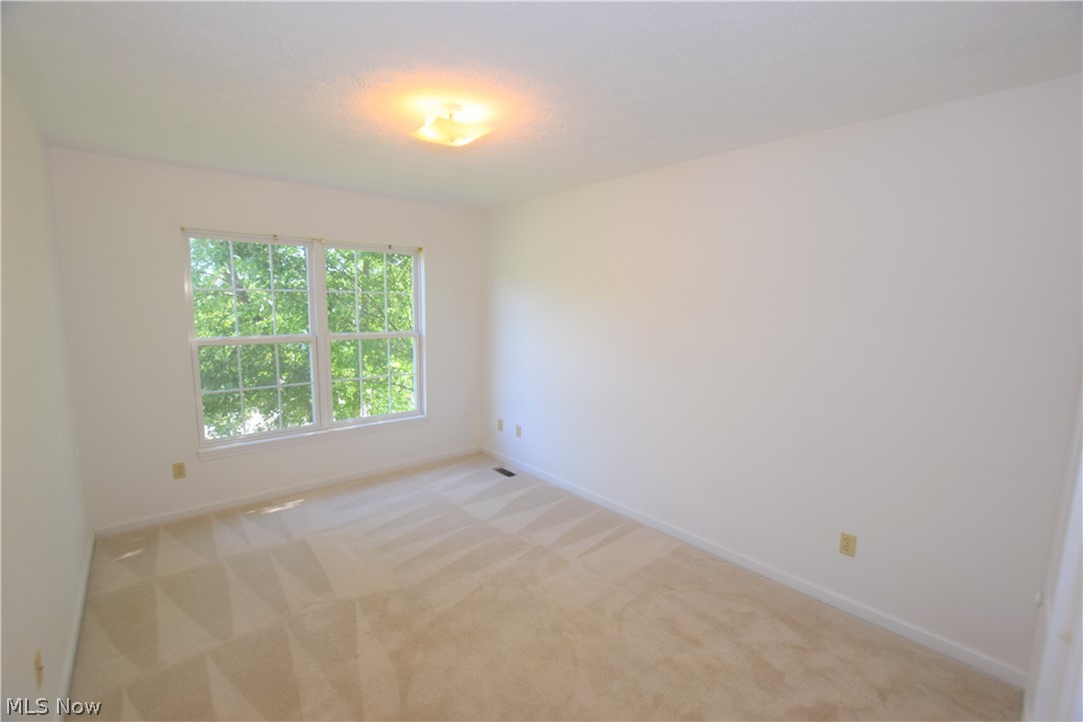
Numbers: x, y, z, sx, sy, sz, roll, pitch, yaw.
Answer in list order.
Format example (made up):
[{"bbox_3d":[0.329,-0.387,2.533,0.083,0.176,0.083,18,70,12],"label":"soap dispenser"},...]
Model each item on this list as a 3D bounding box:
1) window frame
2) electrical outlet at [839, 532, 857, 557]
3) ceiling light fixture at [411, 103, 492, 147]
[{"bbox_3d":[-1.798,-0.192,3.742,1.719,1.517,0.100,-6,10,-41],"label":"window frame"},{"bbox_3d":[1.592,0.955,2.340,0.010,0.115,0.071,-6,10,-41],"label":"electrical outlet"},{"bbox_3d":[-0.404,-1.071,2.023,0.280,0.160,0.280,-6,10,-41],"label":"ceiling light fixture"}]

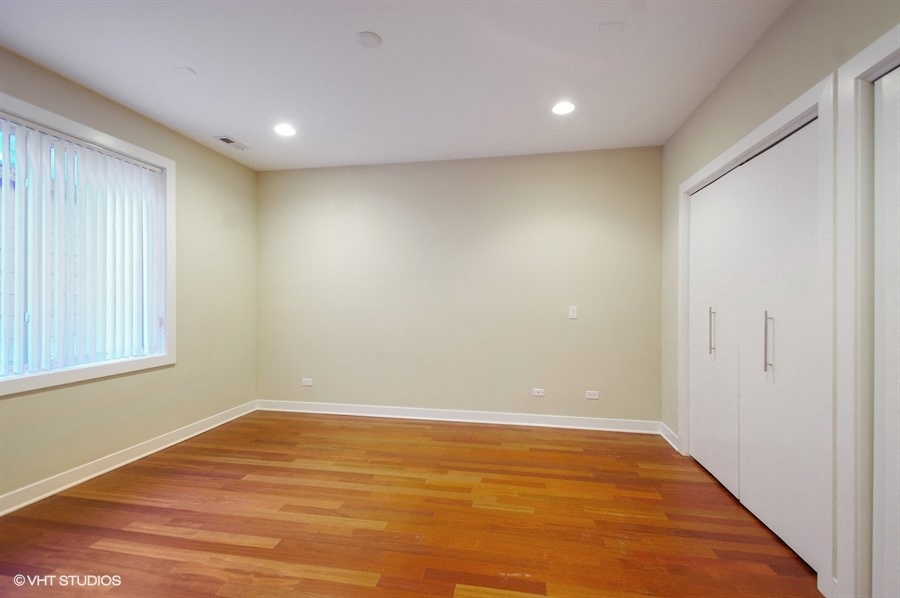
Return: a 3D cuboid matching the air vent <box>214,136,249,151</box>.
[{"bbox_3d":[-2.009,-1.430,3.441,0.145,0.020,0.280,0,0,10],"label":"air vent"}]

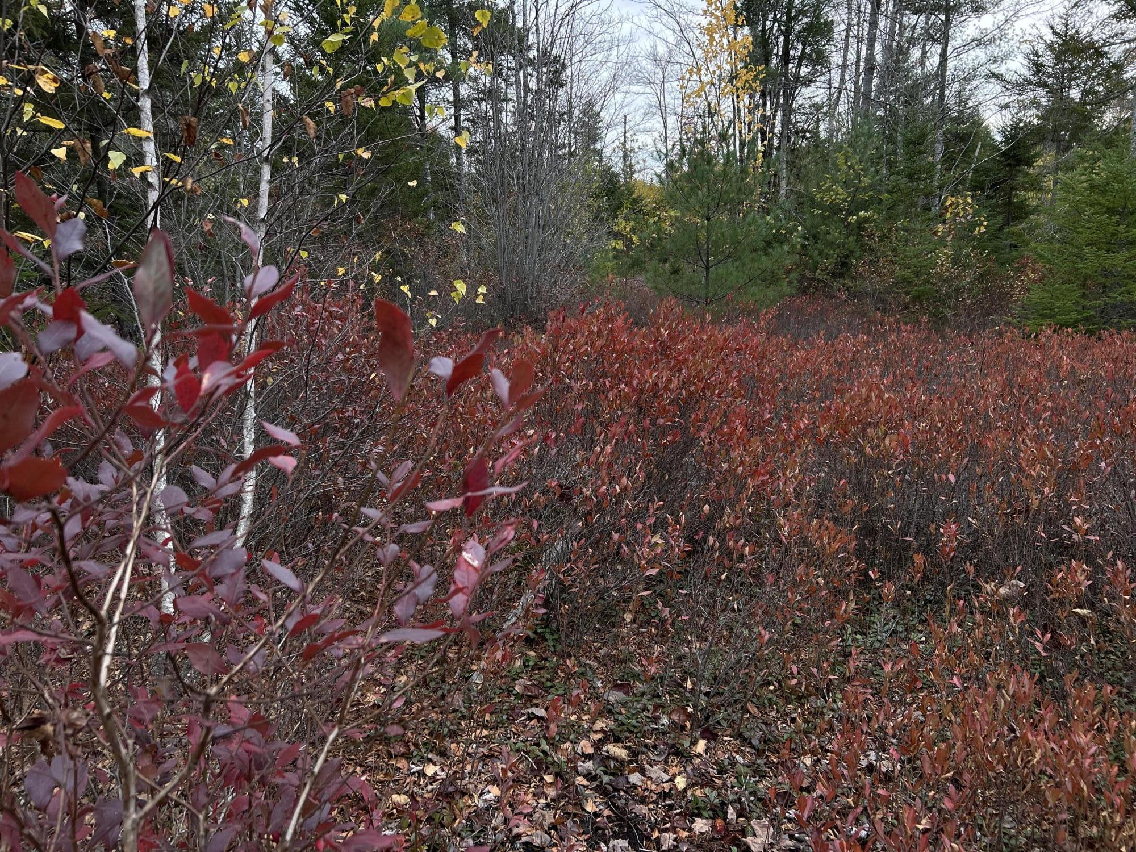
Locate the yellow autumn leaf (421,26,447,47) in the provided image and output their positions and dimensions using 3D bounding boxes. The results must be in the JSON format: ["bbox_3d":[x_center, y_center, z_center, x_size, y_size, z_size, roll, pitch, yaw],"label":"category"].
[{"bbox_3d":[-0.284,-0.822,1.800,0.056,0.047,0.025,-1,7,-9],"label":"yellow autumn leaf"}]

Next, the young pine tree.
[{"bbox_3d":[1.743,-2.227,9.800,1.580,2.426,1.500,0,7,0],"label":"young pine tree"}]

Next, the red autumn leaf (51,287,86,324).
[{"bbox_3d":[-0.422,-0.102,0.720,0.029,0.031,0.022,-4,8,-30],"label":"red autumn leaf"}]

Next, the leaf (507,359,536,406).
[{"bbox_3d":[-0.040,-0.038,0.740,0.025,0.040,0.018,0,7,-3],"label":"leaf"}]

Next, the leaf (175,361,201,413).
[{"bbox_3d":[-0.348,-0.036,0.780,0.024,0.048,0.018,-3,7,-24],"label":"leaf"}]

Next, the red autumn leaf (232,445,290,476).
[{"bbox_3d":[-0.316,0.035,0.880,0.057,0.033,0.025,-2,7,-20],"label":"red autumn leaf"}]

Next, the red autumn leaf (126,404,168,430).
[{"bbox_3d":[-0.395,-0.008,0.800,0.039,0.024,0.022,-3,8,-26],"label":"red autumn leaf"}]

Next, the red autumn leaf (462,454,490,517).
[{"bbox_3d":[-0.083,0.054,0.770,0.025,0.057,0.020,-1,7,-6],"label":"red autumn leaf"}]

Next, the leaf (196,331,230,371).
[{"bbox_3d":[-0.329,-0.068,0.790,0.032,0.039,0.022,-3,7,-23],"label":"leaf"}]

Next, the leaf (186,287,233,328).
[{"bbox_3d":[-0.332,-0.110,0.790,0.044,0.038,0.022,-3,7,-23],"label":"leaf"}]

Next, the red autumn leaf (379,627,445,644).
[{"bbox_3d":[-0.161,0.216,0.880,0.069,0.017,0.025,-1,7,-10],"label":"red autumn leaf"}]

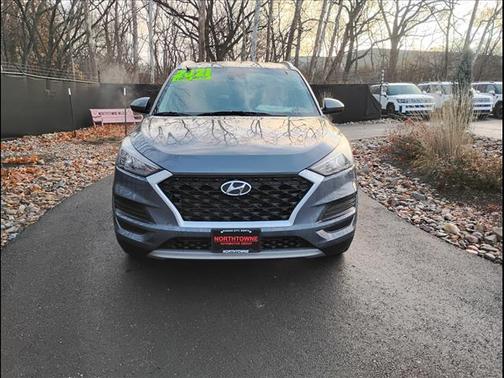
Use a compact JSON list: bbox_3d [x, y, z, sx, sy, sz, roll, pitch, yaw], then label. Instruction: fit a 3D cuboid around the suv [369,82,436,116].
[{"bbox_3d":[7.402,-4.530,20.856,1.920,1.730,4.800,-1,14,-5],"label":"suv"}]

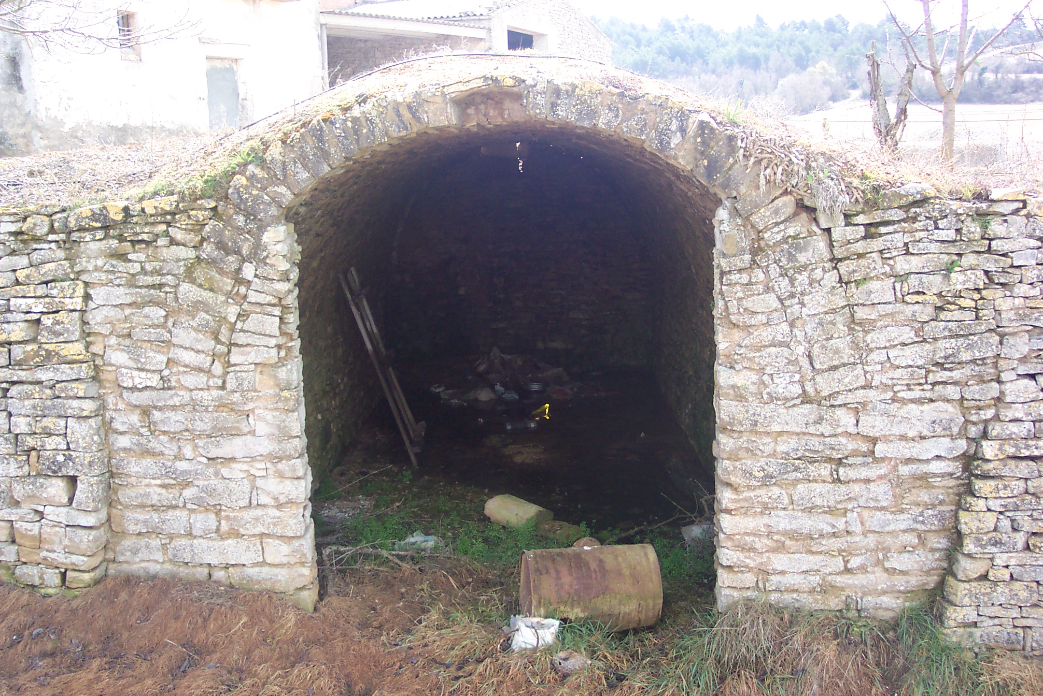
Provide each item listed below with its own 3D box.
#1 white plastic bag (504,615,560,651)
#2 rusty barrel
[{"bbox_3d":[0.067,1.862,7.200,0.340,0.170,0.210,-2,9,-10],"label":"white plastic bag"},{"bbox_3d":[0.464,1.655,7.550,0.875,0.575,0.575,-2,9,-9],"label":"rusty barrel"}]

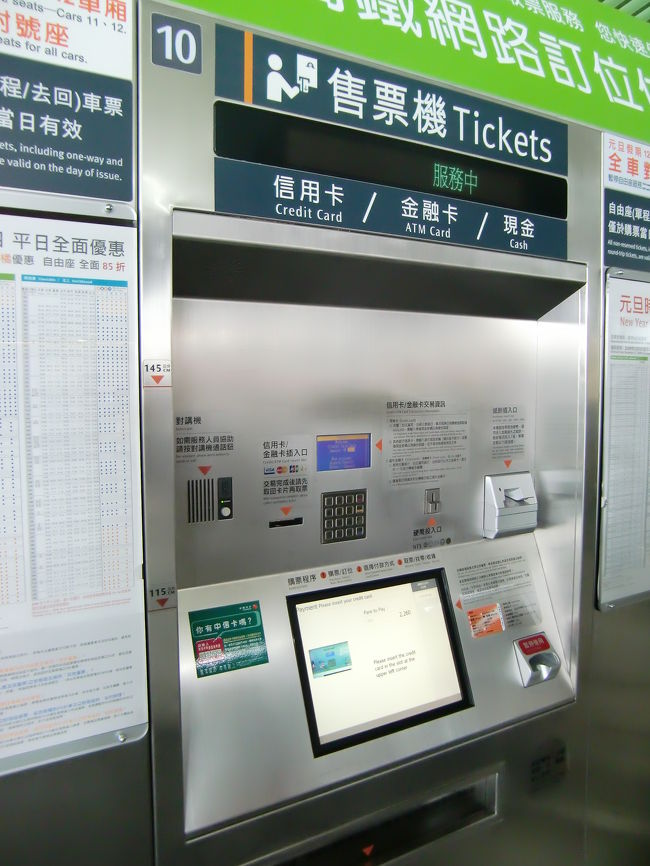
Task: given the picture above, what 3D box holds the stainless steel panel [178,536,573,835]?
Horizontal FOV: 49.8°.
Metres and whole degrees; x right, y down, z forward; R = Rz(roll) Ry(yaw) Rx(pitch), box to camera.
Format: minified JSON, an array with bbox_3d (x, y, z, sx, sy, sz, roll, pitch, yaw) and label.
[{"bbox_3d":[0.124,0.392,1.238,0.824,0.331,0.035,-3,-16,-32],"label":"stainless steel panel"}]

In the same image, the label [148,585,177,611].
[{"bbox_3d":[-0.220,0.223,0.945,0.039,0.032,0.004,-3,5,-32],"label":"label"}]

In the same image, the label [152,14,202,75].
[{"bbox_3d":[-0.192,-0.505,0.912,0.066,0.063,0.006,-3,5,-32],"label":"label"}]

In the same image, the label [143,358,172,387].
[{"bbox_3d":[-0.220,-0.078,0.924,0.039,0.035,0.004,-3,5,-32],"label":"label"}]

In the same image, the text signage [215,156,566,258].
[{"bbox_3d":[0.155,-0.350,1.137,0.713,0.072,0.010,-3,5,-32],"label":"text signage"}]

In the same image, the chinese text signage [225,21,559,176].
[{"bbox_3d":[0.154,-0.514,1.125,0.706,0.094,0.010,-3,5,-32],"label":"chinese text signage"}]

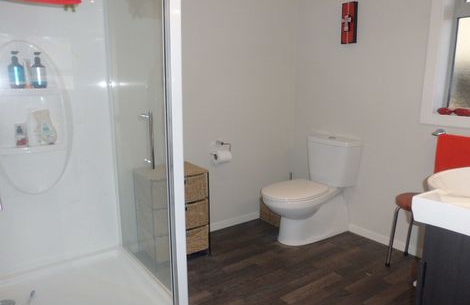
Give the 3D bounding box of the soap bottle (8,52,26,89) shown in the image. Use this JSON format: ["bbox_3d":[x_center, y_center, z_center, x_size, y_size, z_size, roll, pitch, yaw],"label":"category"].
[{"bbox_3d":[-1.119,-0.426,1.745,0.073,0.195,0.065,-8,13,-36],"label":"soap bottle"}]

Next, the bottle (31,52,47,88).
[{"bbox_3d":[-1.040,-0.434,1.798,0.070,0.185,0.063,-8,13,-36],"label":"bottle"}]

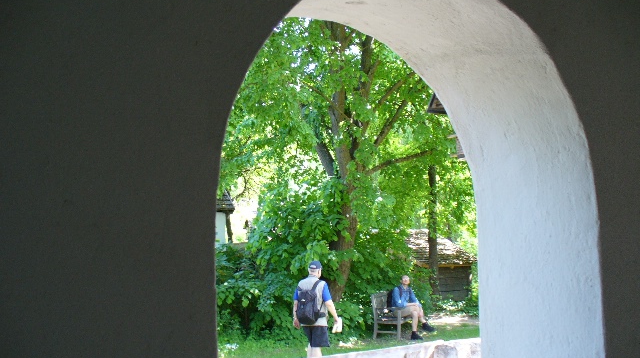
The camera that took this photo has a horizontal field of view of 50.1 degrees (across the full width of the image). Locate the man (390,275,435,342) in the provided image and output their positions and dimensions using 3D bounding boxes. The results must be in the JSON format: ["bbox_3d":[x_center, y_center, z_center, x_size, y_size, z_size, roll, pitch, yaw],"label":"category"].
[{"bbox_3d":[1.845,2.546,13.500,0.820,1.280,0.520,-2,-4,32],"label":"man"}]

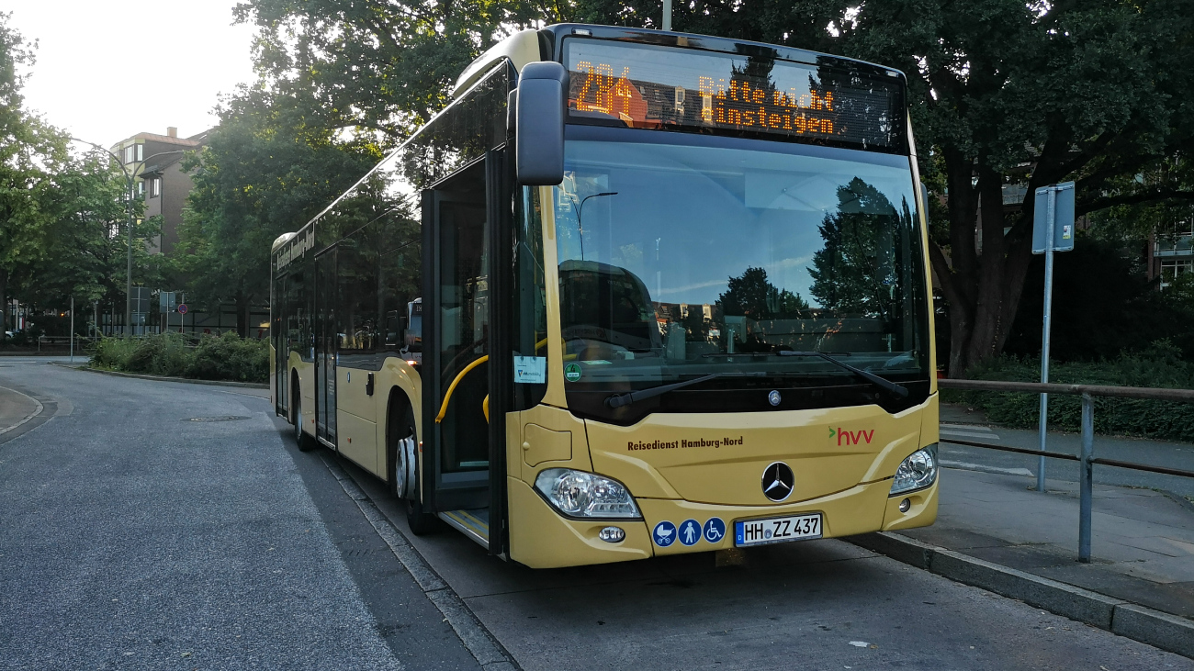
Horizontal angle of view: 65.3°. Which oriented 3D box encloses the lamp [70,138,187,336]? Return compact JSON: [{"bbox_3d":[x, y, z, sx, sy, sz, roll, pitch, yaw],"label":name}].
[{"bbox_3d":[-19.100,-3.350,38.000,4.600,9.400,0.450,0,0,-27],"label":"lamp"}]

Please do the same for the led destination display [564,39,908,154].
[{"bbox_3d":[0.837,-1.230,4.916,2.160,0.480,0.180,0,-1,-25],"label":"led destination display"}]

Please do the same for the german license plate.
[{"bbox_3d":[0.926,0.982,4.722,0.530,0.120,0.020,0,-1,-25],"label":"german license plate"}]

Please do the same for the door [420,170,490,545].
[{"bbox_3d":[-0.830,0.083,5.539,0.160,2.050,1.300,0,-1,-25],"label":"door"}]

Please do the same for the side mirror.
[{"bbox_3d":[-0.244,-0.942,4.168,0.240,0.530,0.180,0,-1,-16],"label":"side mirror"}]

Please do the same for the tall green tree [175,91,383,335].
[{"bbox_3d":[-14.700,-4.700,43.000,8.800,12.400,8.300,0,0,-19],"label":"tall green tree"}]

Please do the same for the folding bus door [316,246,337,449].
[{"bbox_3d":[-2.896,0.132,9.894,0.120,2.040,1.300,0,-1,-25],"label":"folding bus door"}]

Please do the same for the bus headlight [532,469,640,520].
[{"bbox_3d":[-0.040,0.760,4.453,0.470,0.250,0.240,0,-1,-13],"label":"bus headlight"}]

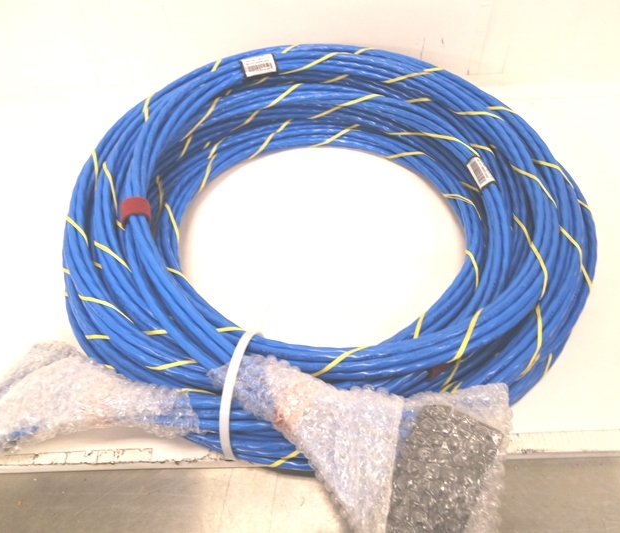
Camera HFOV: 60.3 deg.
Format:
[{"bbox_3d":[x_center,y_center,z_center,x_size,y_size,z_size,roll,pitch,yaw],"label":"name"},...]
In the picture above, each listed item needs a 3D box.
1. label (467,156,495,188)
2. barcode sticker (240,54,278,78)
[{"bbox_3d":[0.169,-0.091,0.526,0.018,0.005,0.040,-34,42,18],"label":"label"},{"bbox_3d":[-0.063,-0.245,0.653,0.040,0.021,0.003,-22,10,-25],"label":"barcode sticker"}]

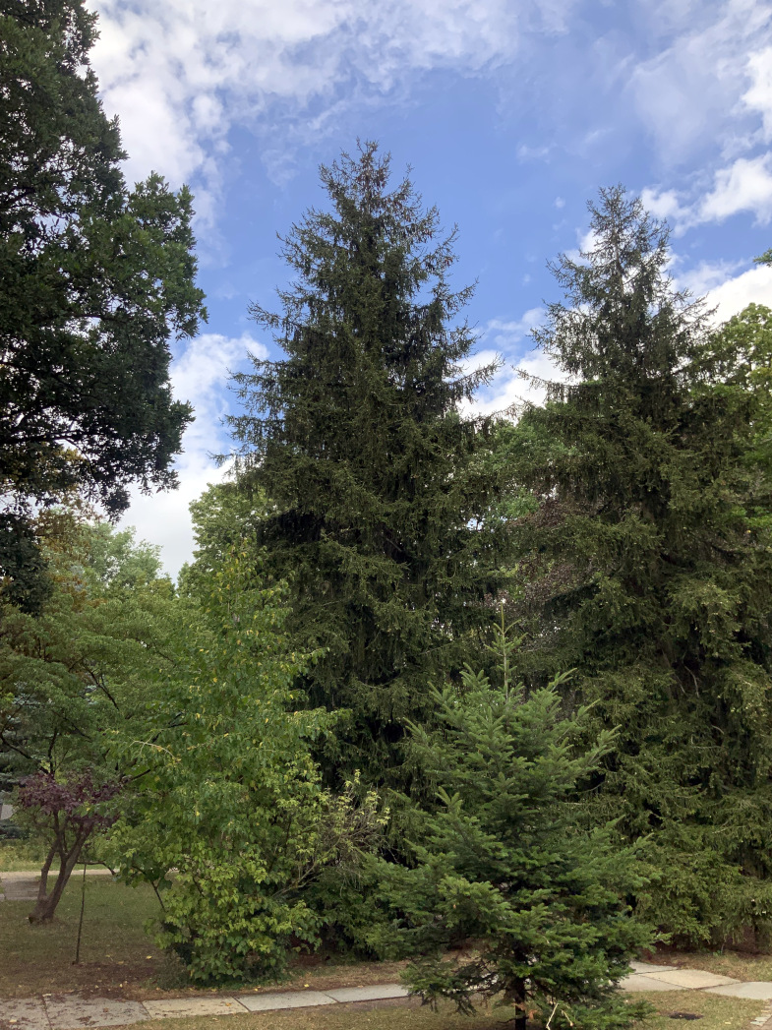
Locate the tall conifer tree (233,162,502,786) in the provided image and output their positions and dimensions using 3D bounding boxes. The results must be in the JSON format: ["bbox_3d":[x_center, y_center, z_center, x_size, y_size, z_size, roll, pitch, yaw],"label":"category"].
[{"bbox_3d":[-0.350,-0.640,14.751,5.300,14.150,5.300,0,-19,0],"label":"tall conifer tree"}]

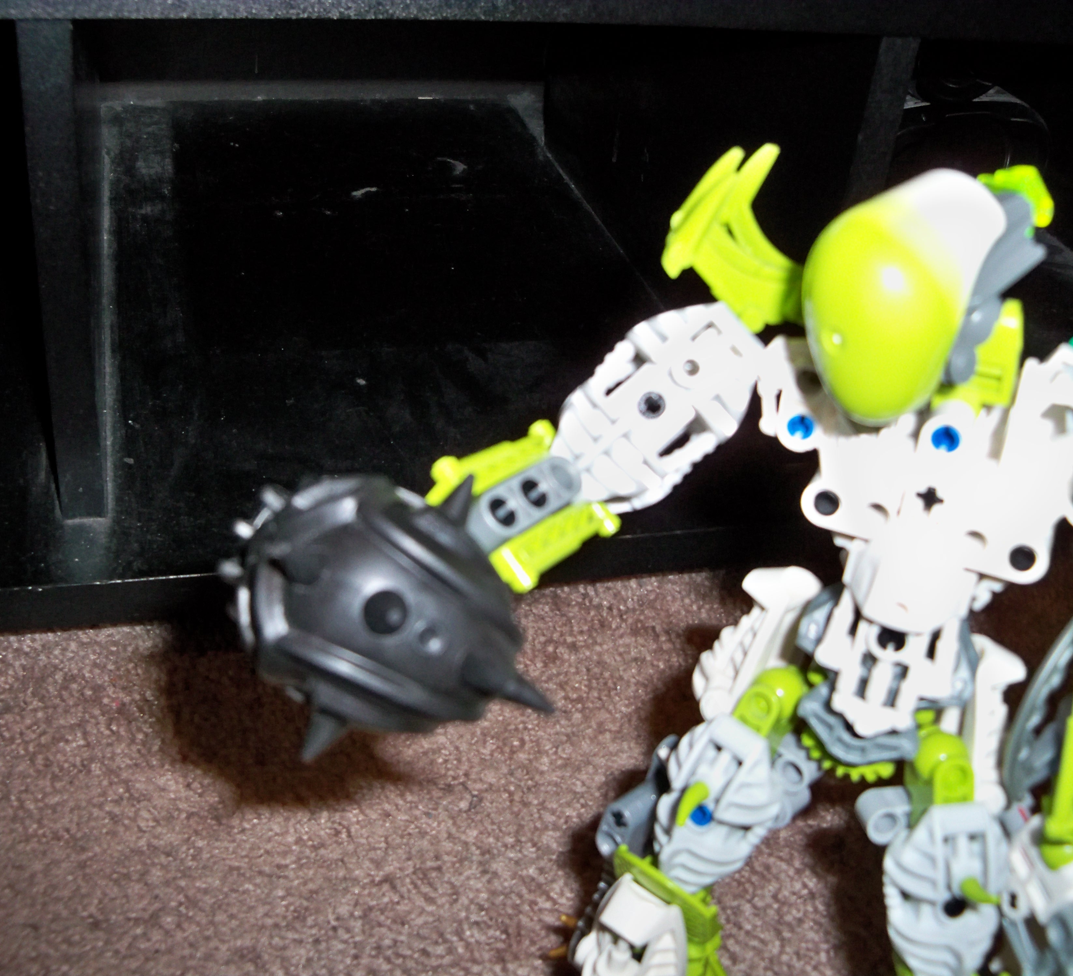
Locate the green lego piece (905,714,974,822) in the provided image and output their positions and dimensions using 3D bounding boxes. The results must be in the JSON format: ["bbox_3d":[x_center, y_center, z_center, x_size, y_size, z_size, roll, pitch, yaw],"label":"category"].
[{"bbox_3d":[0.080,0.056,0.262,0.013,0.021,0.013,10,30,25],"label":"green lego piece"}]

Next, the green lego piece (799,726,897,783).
[{"bbox_3d":[0.066,0.048,0.269,0.025,0.025,0.006,17,23,22],"label":"green lego piece"}]

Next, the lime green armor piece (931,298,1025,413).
[{"bbox_3d":[0.073,-0.022,0.220,0.019,0.019,0.012,17,23,22],"label":"lime green armor piece"}]

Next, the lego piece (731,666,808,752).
[{"bbox_3d":[0.048,0.046,0.272,0.014,0.018,0.013,30,27,14],"label":"lego piece"}]

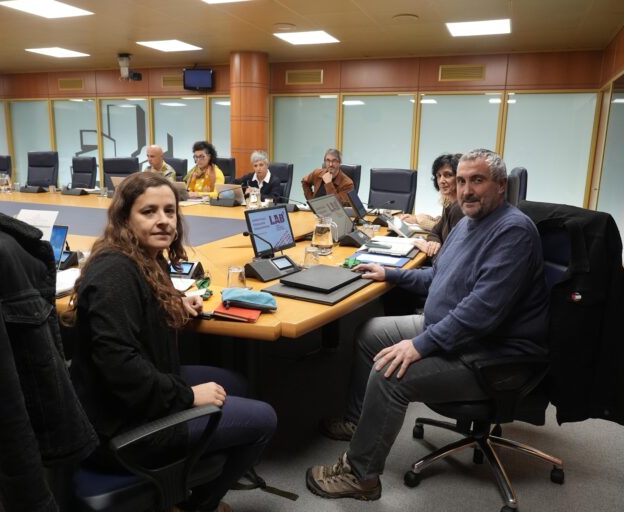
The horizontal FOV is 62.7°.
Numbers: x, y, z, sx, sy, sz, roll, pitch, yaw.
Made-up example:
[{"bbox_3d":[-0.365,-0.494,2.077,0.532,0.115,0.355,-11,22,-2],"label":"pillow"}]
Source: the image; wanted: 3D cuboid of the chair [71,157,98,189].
[{"bbox_3d":[-3.303,-0.763,7.053,0.620,1.170,0.660,7,13,25],"label":"chair"}]

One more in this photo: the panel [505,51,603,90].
[{"bbox_3d":[2.950,-2.274,6.287,1.050,0.430,0.040,6,12,20],"label":"panel"}]

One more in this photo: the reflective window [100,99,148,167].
[{"bbox_3d":[-3.156,-1.642,8.756,1.064,2.030,0.060,6,13,21],"label":"reflective window"}]

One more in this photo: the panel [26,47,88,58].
[{"bbox_3d":[-3.516,-2.843,7.103,0.600,0.050,0.600,6,13,21],"label":"panel"}]

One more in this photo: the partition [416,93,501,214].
[{"bbox_3d":[1.866,-1.109,6.833,1.067,2.030,0.060,6,13,21],"label":"partition"}]

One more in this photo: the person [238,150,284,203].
[{"bbox_3d":[-0.598,-0.484,5.682,0.520,1.310,0.720,3,12,6],"label":"person"}]

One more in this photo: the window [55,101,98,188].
[{"bbox_3d":[-4.182,-1.764,9.195,1.050,2.040,0.050,6,12,20],"label":"window"}]

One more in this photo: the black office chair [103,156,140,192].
[{"bbox_3d":[-2.444,-0.620,6.272,0.640,1.150,0.660,5,12,17],"label":"black office chair"}]

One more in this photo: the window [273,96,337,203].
[{"bbox_3d":[-0.144,-1.427,7.909,1.070,2.010,0.070,6,12,21],"label":"window"}]

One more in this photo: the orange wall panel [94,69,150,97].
[{"bbox_3d":[-3.276,-2.979,8.861,1.140,0.465,0.050,6,12,21],"label":"orange wall panel"}]

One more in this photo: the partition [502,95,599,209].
[{"bbox_3d":[2.930,-1.035,6.545,1.070,2.040,0.050,6,12,20],"label":"partition"}]

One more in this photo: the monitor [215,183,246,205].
[{"bbox_3d":[-0.896,-0.694,5.694,0.310,0.220,0.120,8,13,29],"label":"monitor"}]

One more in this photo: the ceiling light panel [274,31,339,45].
[{"bbox_3d":[-0.045,-2.598,6.059,0.600,0.050,0.600,6,12,21],"label":"ceiling light panel"}]

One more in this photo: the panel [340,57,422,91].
[{"bbox_3d":[0.895,-2.429,6.961,1.077,0.430,0.050,6,13,21],"label":"panel"}]

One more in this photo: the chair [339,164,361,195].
[{"bbox_3d":[0.231,-0.381,5.459,0.640,1.150,0.660,8,14,29],"label":"chair"}]

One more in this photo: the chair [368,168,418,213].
[{"bbox_3d":[0.728,-0.313,5.250,0.600,1.110,0.640,6,12,23],"label":"chair"}]

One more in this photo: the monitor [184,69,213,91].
[{"bbox_3d":[-1.738,-2.688,7.805,0.460,0.310,0.080,3,17,9],"label":"monitor"}]

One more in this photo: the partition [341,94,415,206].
[{"bbox_3d":[0.909,-1.319,7.513,1.100,2.010,0.070,6,12,21],"label":"partition"}]

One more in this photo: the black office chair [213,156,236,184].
[{"bbox_3d":[-1.187,-0.582,6.163,0.600,1.180,0.640,5,12,18],"label":"black office chair"}]

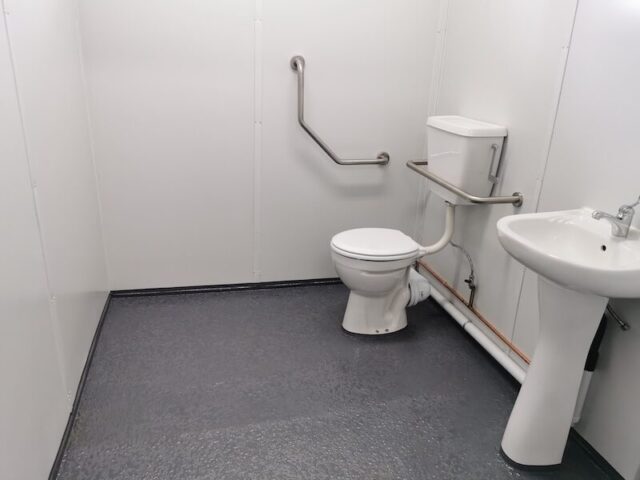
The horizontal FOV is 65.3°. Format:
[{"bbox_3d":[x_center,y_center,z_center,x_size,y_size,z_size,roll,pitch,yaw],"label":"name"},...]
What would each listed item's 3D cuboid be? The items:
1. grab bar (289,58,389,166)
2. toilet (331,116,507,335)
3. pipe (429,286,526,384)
[{"bbox_3d":[0.136,-0.665,2.655,0.582,0.563,0.093,-3,21,-13],"label":"grab bar"},{"bbox_3d":[0.404,-0.073,2.481,0.701,1.030,0.486,-3,21,-13],"label":"toilet"},{"bbox_3d":[0.758,0.449,2.473,0.051,0.052,0.896,-3,21,-13],"label":"pipe"}]

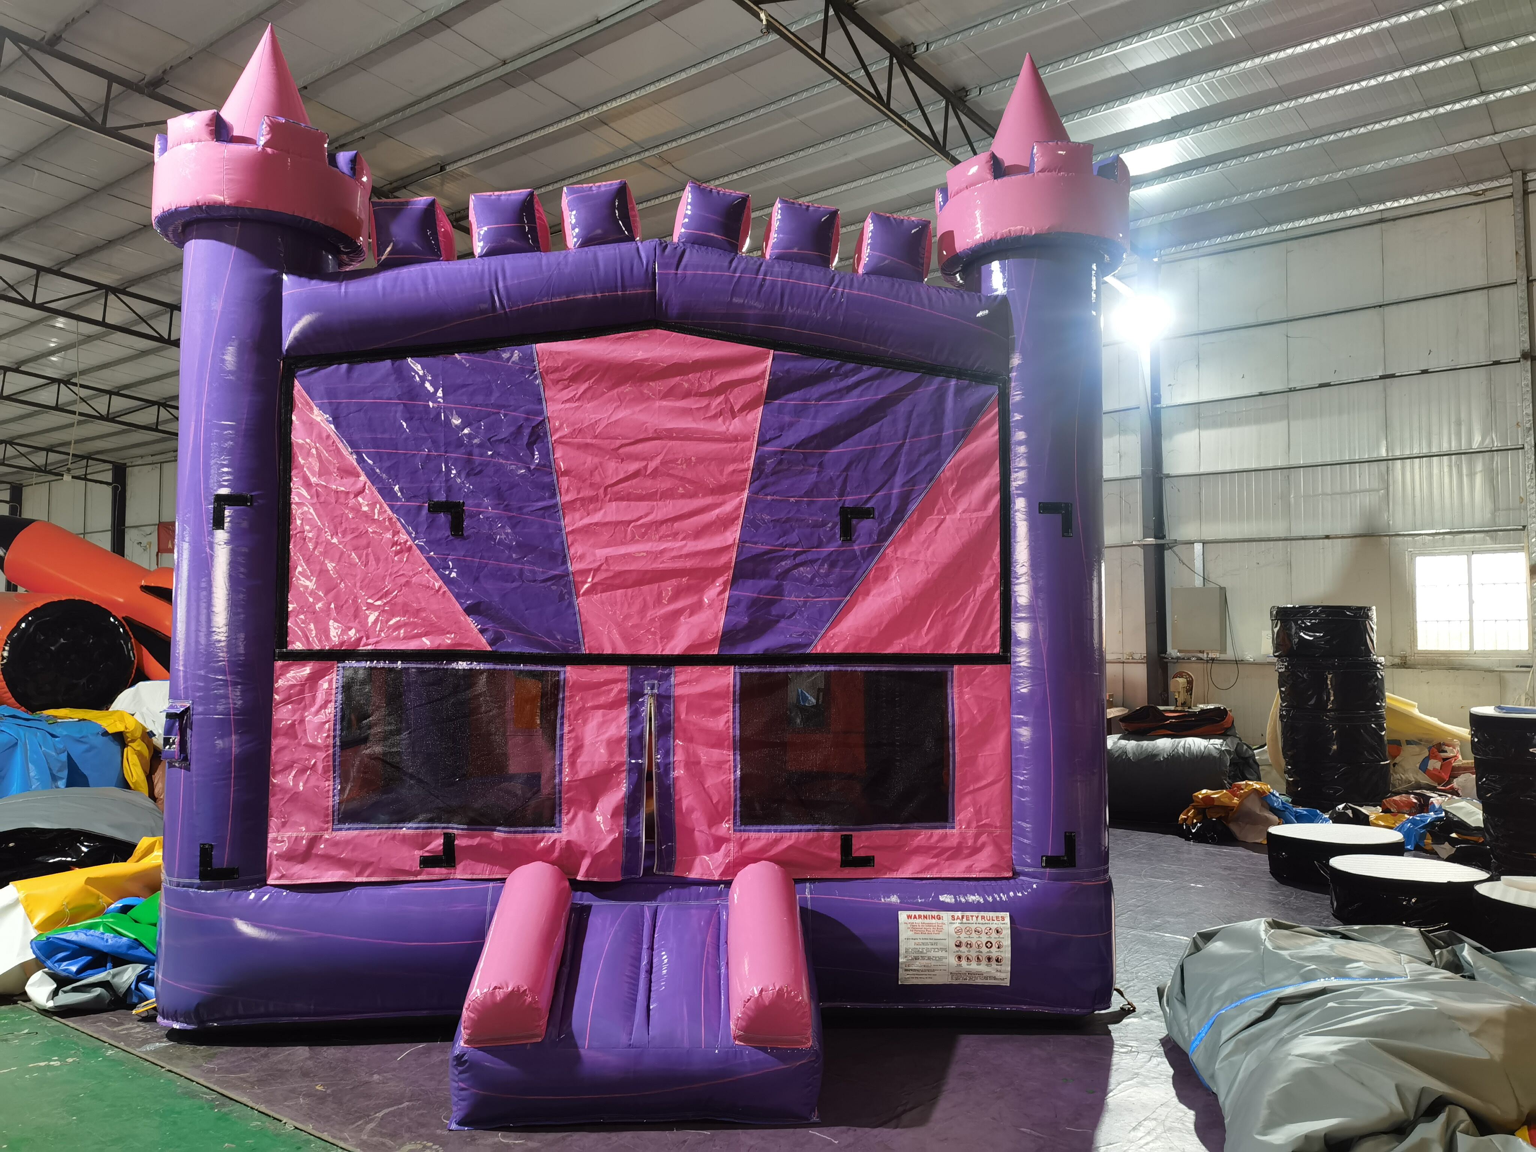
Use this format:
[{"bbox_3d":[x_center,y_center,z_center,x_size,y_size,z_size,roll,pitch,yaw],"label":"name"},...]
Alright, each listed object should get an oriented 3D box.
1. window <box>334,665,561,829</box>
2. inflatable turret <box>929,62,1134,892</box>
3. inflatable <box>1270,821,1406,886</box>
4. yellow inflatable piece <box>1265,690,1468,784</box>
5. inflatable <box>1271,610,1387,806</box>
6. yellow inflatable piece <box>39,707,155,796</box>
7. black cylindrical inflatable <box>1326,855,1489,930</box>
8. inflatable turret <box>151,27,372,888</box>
[{"bbox_3d":[-1.377,0.735,5.149,0.960,0.700,0.040,1,-3,-3],"label":"window"},{"bbox_3d":[1.203,-0.559,5.511,0.890,3.780,0.890,1,-3,-3],"label":"inflatable turret"},{"bbox_3d":[3.825,1.895,8.068,0.860,0.310,0.860,1,-3,-3],"label":"inflatable"},{"bbox_3d":[6.282,1.688,12.531,1.950,0.950,0.900,1,-3,-3],"label":"yellow inflatable piece"},{"bbox_3d":[5.368,1.243,11.419,0.930,1.920,0.930,1,-3,-3],"label":"inflatable"},{"bbox_3d":[-3.946,1.035,7.054,0.680,0.520,0.500,1,-3,-3],"label":"yellow inflatable piece"},{"bbox_3d":[3.695,1.838,6.908,0.830,0.300,0.830,0,-3,0],"label":"black cylindrical inflatable"},{"bbox_3d":[-2.279,-0.597,5.345,0.900,3.810,0.900,1,-3,-3],"label":"inflatable turret"}]

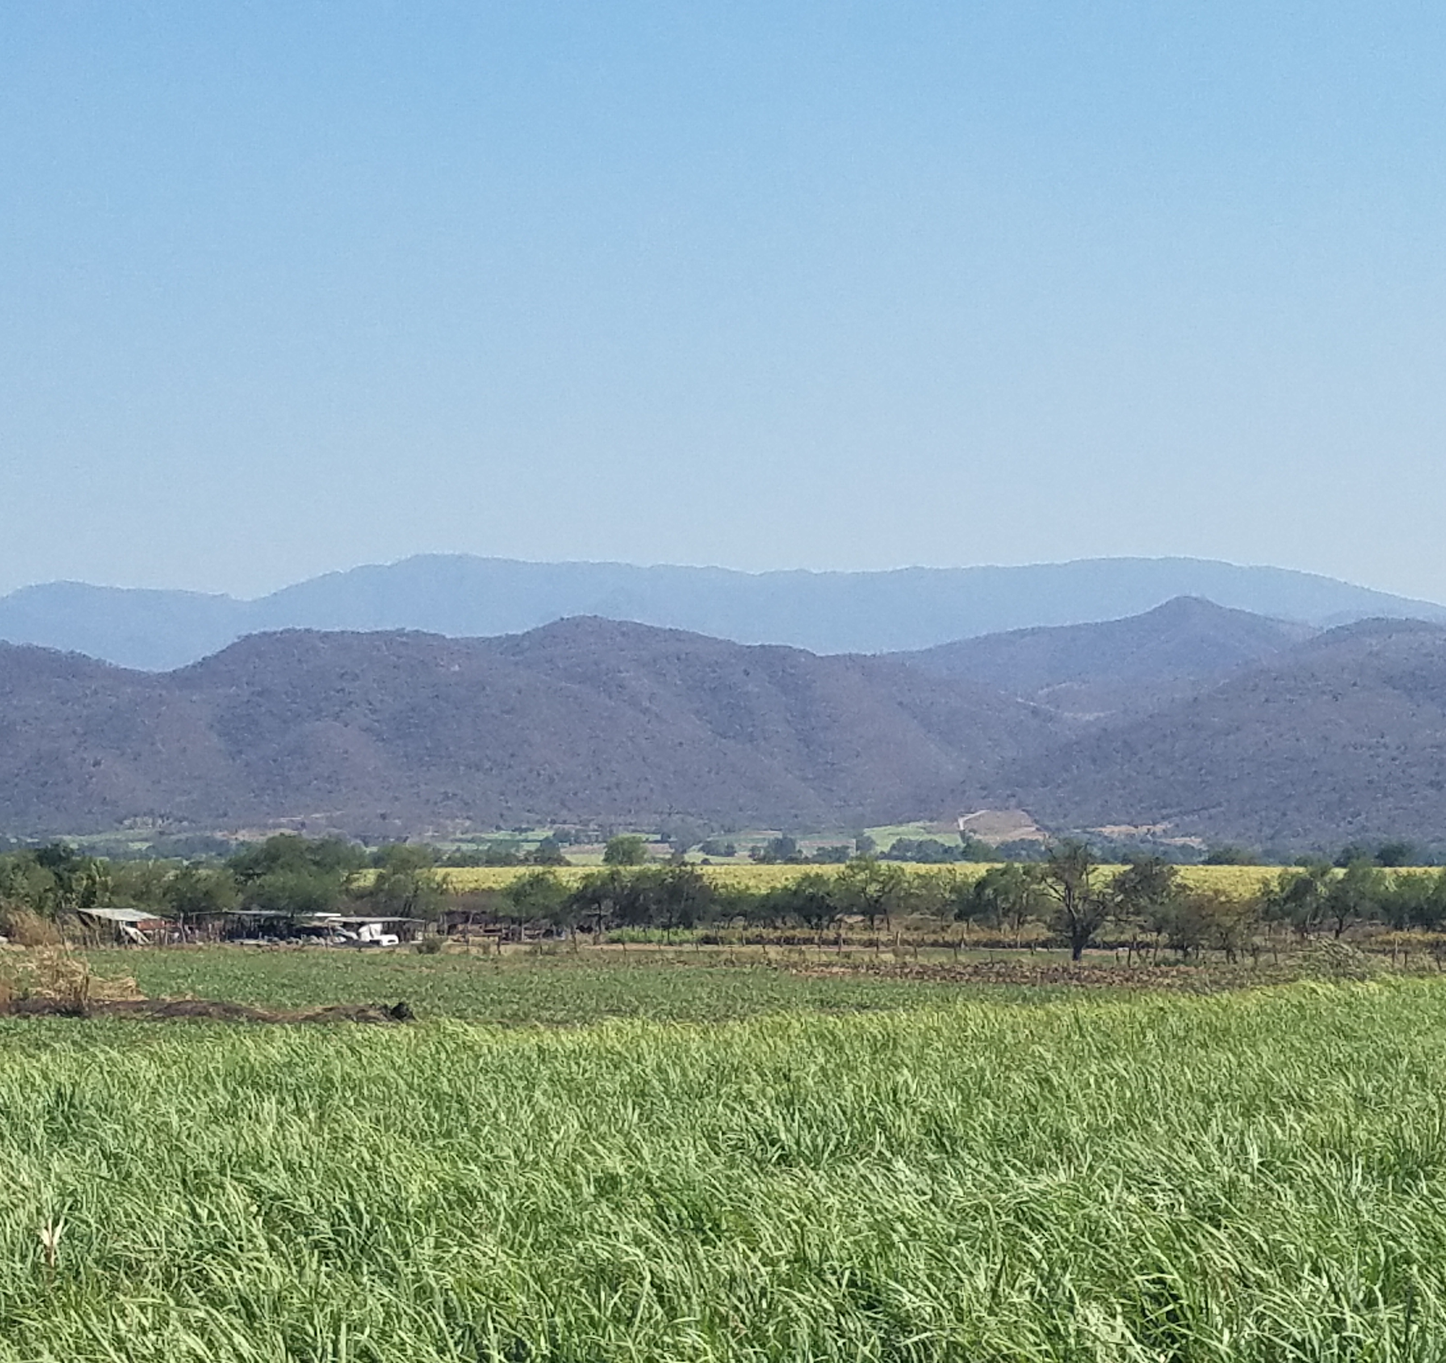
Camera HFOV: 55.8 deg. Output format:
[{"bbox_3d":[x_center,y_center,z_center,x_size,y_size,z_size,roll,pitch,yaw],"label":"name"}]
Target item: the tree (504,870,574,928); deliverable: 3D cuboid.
[{"bbox_3d":[-15.340,18.100,113.000,5.470,5.000,5.200,0,-6,0],"label":"tree"}]

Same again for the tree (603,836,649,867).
[{"bbox_3d":[-19.240,33.980,270.000,8.720,6.950,8.280,0,-6,0],"label":"tree"}]

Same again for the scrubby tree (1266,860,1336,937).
[{"bbox_3d":[44.650,16.920,106.000,5.240,5.890,4.980,0,-6,0],"label":"scrubby tree"}]

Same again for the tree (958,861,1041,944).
[{"bbox_3d":[21.440,17.030,106.000,6.200,6.110,5.890,0,-6,0],"label":"tree"}]

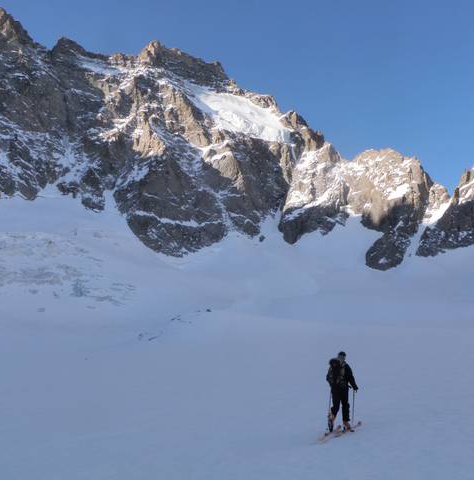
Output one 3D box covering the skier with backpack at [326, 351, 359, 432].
[{"bbox_3d":[2.435,3.500,11.950,0.720,1.780,0.620,-7,-13,33],"label":"skier with backpack"}]

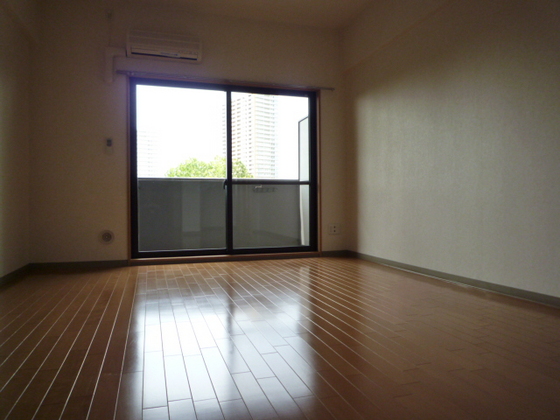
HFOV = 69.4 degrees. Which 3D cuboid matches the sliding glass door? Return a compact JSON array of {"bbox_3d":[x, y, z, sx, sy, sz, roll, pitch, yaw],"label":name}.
[{"bbox_3d":[-0.542,-0.433,4.440,2.046,1.848,0.080,-1,1,-18],"label":"sliding glass door"}]

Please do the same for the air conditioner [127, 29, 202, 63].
[{"bbox_3d":[-1.160,-1.635,4.095,0.716,0.214,0.180,-1,1,-18],"label":"air conditioner"}]

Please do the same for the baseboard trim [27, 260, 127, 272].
[{"bbox_3d":[-1.942,0.541,3.945,0.880,0.077,0.015,-1,1,-18],"label":"baseboard trim"}]

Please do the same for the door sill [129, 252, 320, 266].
[{"bbox_3d":[-0.524,0.525,4.433,2.111,0.076,0.080,-1,1,-18],"label":"door sill"}]

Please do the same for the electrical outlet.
[{"bbox_3d":[0.652,0.227,4.783,0.134,0.126,0.012,-1,1,-18],"label":"electrical outlet"}]

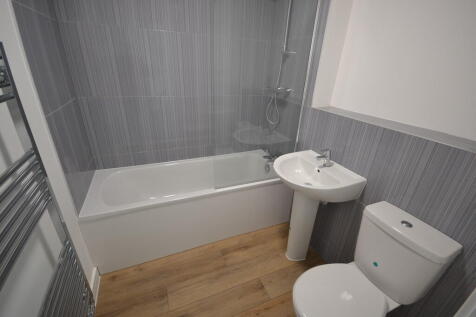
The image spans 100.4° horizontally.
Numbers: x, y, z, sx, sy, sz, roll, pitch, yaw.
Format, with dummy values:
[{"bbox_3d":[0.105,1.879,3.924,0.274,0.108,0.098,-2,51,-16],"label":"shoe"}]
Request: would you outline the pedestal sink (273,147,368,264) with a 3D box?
[{"bbox_3d":[0.484,0.455,1.546,0.485,0.878,0.505,-8,27,-23],"label":"pedestal sink"}]

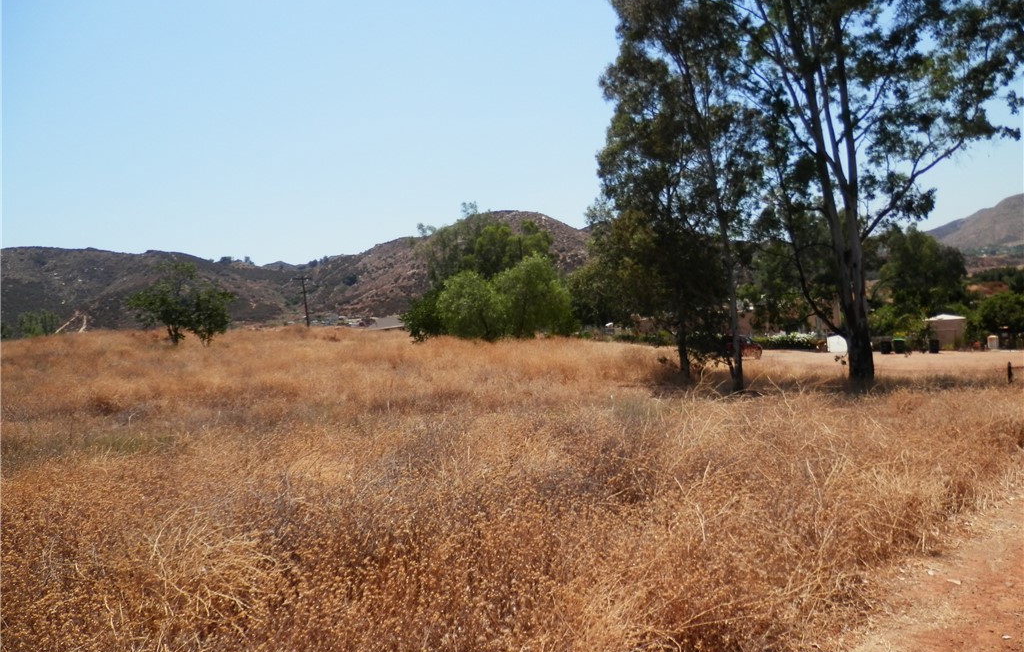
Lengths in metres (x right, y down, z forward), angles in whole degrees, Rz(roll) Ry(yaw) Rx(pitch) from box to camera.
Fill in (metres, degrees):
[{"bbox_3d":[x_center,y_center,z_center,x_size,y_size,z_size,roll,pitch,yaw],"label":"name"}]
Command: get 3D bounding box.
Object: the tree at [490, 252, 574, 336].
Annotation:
[{"bbox_3d":[1.600,-2.190,55.000,6.000,6.500,5.600,0,0,0],"label":"tree"}]

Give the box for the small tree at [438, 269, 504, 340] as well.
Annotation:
[{"bbox_3d":[-3.050,-1.400,53.000,5.000,5.100,4.700,0,0,0],"label":"small tree"}]

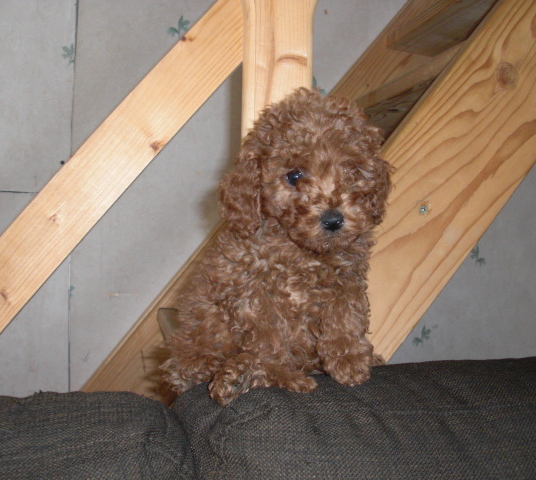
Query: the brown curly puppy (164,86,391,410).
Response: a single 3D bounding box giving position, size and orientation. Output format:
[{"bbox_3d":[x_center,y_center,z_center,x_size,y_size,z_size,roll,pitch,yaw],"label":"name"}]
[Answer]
[{"bbox_3d":[0.006,0.006,0.640,0.160,0.270,0.195,-1,3,-35],"label":"brown curly puppy"}]

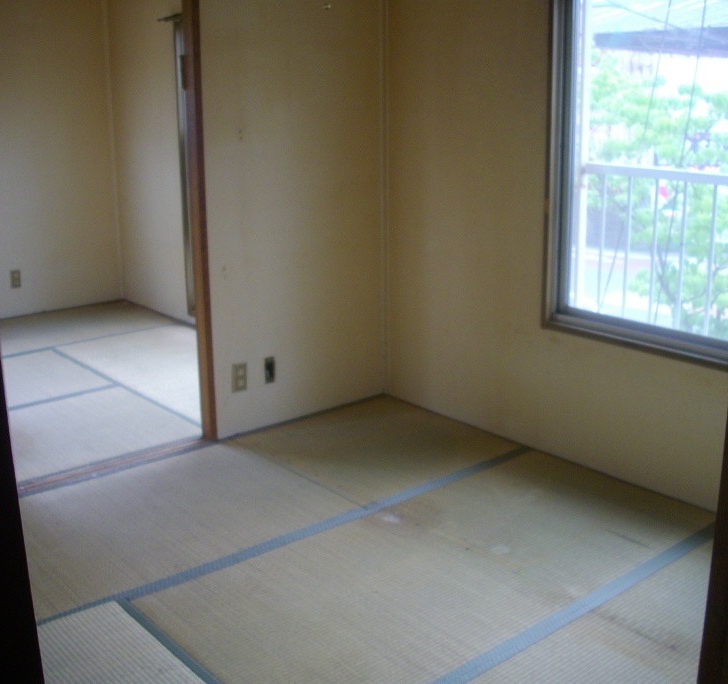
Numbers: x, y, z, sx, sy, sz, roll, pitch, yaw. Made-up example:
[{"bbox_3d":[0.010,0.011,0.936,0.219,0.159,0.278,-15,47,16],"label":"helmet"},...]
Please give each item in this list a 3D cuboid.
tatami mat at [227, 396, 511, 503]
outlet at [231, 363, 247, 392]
[{"bbox_3d":[0.056,0.444,4.004,0.855,0.050,0.870,-14,21,-39],"label":"tatami mat"},{"bbox_3d":[-0.509,0.148,4.007,0.070,0.120,0.012,-14,21,-39],"label":"outlet"}]

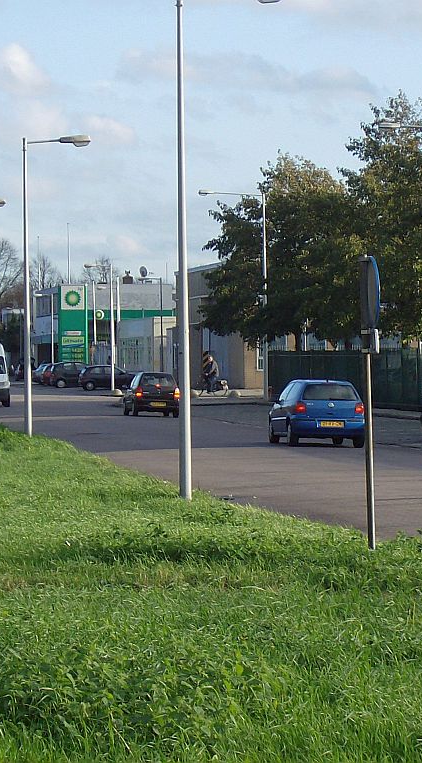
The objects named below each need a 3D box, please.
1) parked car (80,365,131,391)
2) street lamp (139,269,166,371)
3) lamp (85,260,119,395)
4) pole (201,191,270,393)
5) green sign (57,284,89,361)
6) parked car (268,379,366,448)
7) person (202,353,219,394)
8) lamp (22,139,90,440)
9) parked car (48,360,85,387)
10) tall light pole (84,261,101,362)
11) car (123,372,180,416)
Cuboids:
[{"bbox_3d":[-5.473,-0.173,178.000,3.900,1.420,1.660,-1,0,-13],"label":"parked car"},{"bbox_3d":[-3.722,-3.335,199.877,1.500,6.700,0.280,-1,1,-8],"label":"street lamp"},{"bbox_3d":[-5.788,-2.841,165.877,1.500,6.700,0.280,-1,1,-8],"label":"lamp"},{"bbox_3d":[0.920,-3.469,127.782,2.750,8.400,0.300,-1,1,-8],"label":"pole"},{"bbox_3d":[-8.769,-2.931,202.969,1.850,6.500,0.400,-1,1,-5],"label":"green sign"},{"bbox_3d":[2.325,0.695,70.193,1.640,1.420,3.740,-1,1,-8],"label":"parked car"},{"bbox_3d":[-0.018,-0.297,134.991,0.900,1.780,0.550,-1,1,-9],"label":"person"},{"bbox_3d":[-3.575,-2.229,74.000,1.600,7.050,0.300,-1,0,-8],"label":"lamp"},{"bbox_3d":[-7.600,-0.395,188.993,3.950,1.490,1.680,-1,1,-10],"label":"parked car"},{"bbox_3d":[-7.899,-3.472,203.933,1.250,6.700,0.280,-1,1,-8],"label":"tall light pole"},{"bbox_3d":[-1.964,0.430,103.800,1.630,1.420,3.750,-1,0,-7],"label":"car"}]

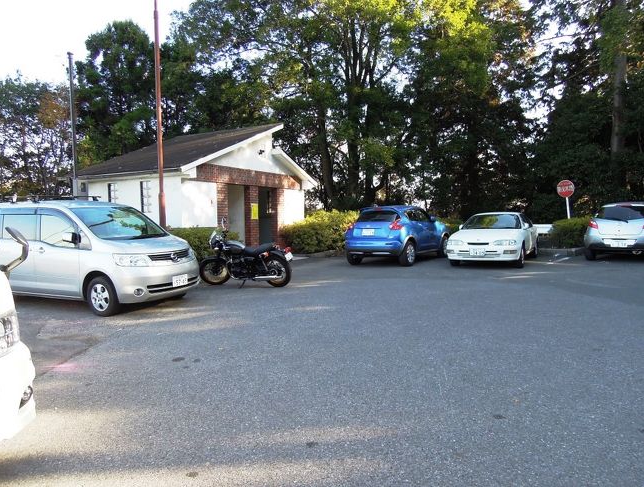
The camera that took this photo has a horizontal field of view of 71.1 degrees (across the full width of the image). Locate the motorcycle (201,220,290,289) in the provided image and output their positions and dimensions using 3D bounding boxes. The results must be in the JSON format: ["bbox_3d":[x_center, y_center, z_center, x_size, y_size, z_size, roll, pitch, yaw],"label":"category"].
[{"bbox_3d":[-1.566,0.234,9.293,2.150,1.300,0.850,0,4,17],"label":"motorcycle"}]

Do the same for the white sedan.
[{"bbox_3d":[4.753,-0.173,12.189,1.690,1.310,4.300,1,4,33],"label":"white sedan"}]

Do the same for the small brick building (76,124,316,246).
[{"bbox_3d":[-3.461,-1.478,13.675,4.100,4.170,6.500,1,4,26],"label":"small brick building"}]

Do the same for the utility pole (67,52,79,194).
[{"bbox_3d":[-6.204,-1.979,11.342,0.130,5.690,0.130,-3,4,-30],"label":"utility pole"}]

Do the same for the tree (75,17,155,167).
[{"bbox_3d":[-10.609,-5.633,22.778,4.600,11.400,4.600,-3,4,-24],"label":"tree"}]

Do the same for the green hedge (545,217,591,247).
[{"bbox_3d":[7.692,-0.374,14.082,1.500,1.050,2.200,1,4,29],"label":"green hedge"}]

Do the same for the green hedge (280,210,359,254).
[{"bbox_3d":[0.039,-0.386,15.468,3.000,1.500,1.400,0,4,13],"label":"green hedge"}]

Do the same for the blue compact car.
[{"bbox_3d":[2.295,-0.294,13.033,1.765,1.565,4.135,1,5,35],"label":"blue compact car"}]

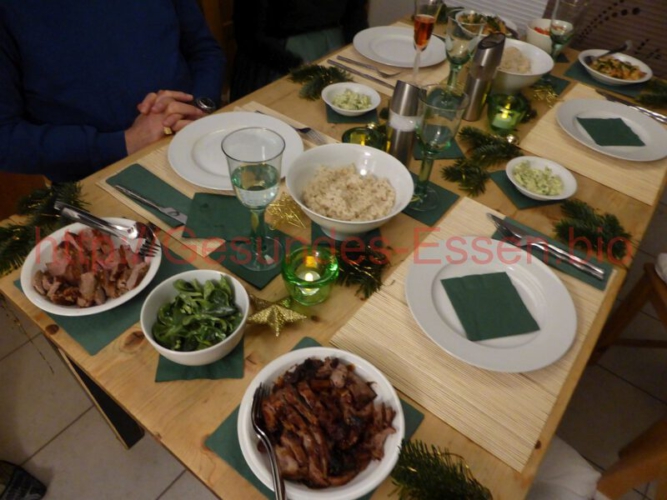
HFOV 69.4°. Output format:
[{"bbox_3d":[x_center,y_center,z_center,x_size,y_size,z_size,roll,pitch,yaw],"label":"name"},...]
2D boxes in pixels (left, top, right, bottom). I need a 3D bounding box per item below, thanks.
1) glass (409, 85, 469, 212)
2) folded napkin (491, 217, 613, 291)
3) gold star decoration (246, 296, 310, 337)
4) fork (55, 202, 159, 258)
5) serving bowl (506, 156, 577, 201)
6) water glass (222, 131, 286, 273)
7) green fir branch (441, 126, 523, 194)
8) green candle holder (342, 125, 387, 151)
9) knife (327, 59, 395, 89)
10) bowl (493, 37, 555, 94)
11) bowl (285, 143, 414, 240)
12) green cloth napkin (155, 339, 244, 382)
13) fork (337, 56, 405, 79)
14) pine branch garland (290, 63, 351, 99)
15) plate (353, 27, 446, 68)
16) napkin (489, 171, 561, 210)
[{"bbox_3d":[0.179,-0.182,0.901,0.089,0.220,0.089,2,47,-2],"label":"glass"},{"bbox_3d":[0.402,0.000,0.884,0.207,0.006,0.068,30,51,21],"label":"folded napkin"},{"bbox_3d":[-0.092,0.097,0.754,0.093,0.024,0.088,-6,47,-9],"label":"gold star decoration"},{"bbox_3d":[-0.369,-0.035,0.772,0.207,0.025,0.032,23,48,15],"label":"fork"},{"bbox_3d":[0.419,-0.132,0.990,0.135,0.043,0.135,2,47,-2],"label":"serving bowl"},{"bbox_3d":[-0.117,-0.071,0.743,0.084,0.222,0.084,7,46,0],"label":"water glass"},{"bbox_3d":[0.306,-0.204,1.054,0.145,0.042,0.235,31,52,22],"label":"green fir branch"},{"bbox_3d":[0.060,-0.214,1.033,0.088,0.060,0.088,2,47,-3],"label":"green candle holder"},{"bbox_3d":[0.074,-0.471,1.305,0.225,0.010,0.020,32,52,23],"label":"knife"},{"bbox_3d":[0.452,-0.465,1.266,0.216,0.097,0.216,2,47,-3],"label":"bowl"},{"bbox_3d":[0.026,-0.089,0.861,0.217,0.100,0.217,3,46,-3],"label":"bowl"},{"bbox_3d":[-0.192,0.138,0.717,0.120,0.004,0.120,-1,47,-6],"label":"green cloth napkin"},{"bbox_3d":[0.103,-0.519,1.347,0.199,0.018,0.025,19,48,13],"label":"fork"},{"bbox_3d":[-0.049,-0.447,1.260,0.147,0.040,0.186,32,52,24],"label":"pine branch garland"},{"bbox_3d":[0.196,-0.600,1.432,0.276,0.021,0.276,2,47,-2],"label":"plate"},{"bbox_3d":[0.418,-0.137,1.024,0.120,0.003,0.120,-10,48,-13],"label":"napkin"}]

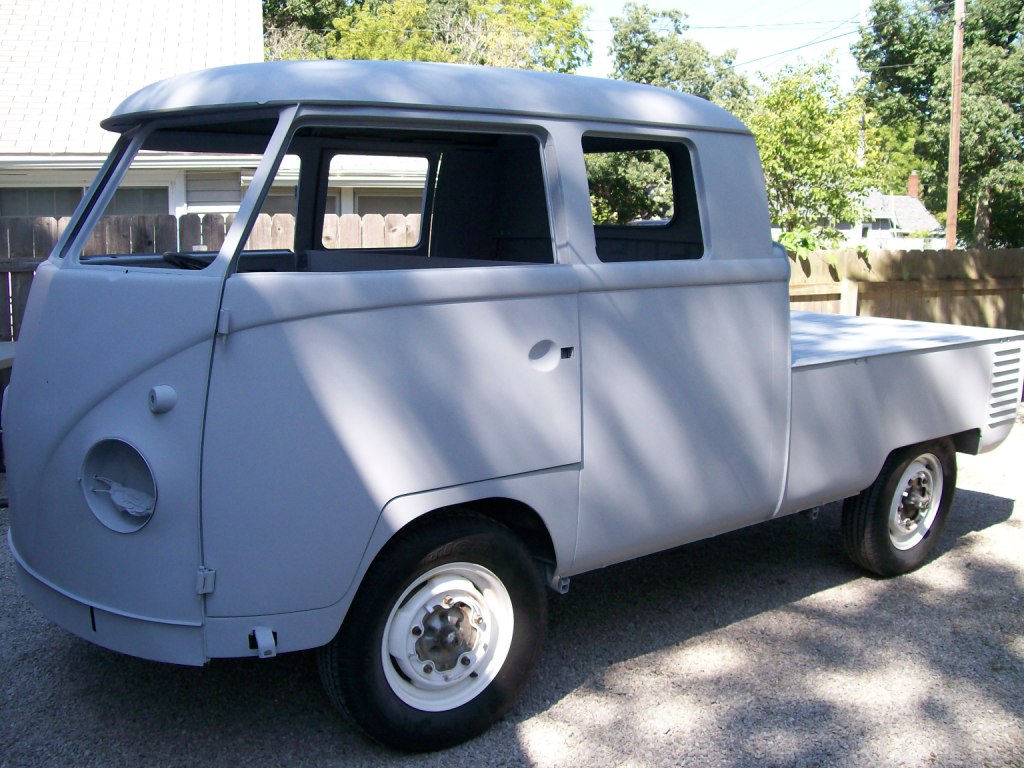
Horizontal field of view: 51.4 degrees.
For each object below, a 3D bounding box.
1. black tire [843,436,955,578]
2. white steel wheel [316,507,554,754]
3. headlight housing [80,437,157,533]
[{"bbox_3d":[1.637,0.474,4.478,0.688,0.688,0.178,-4,14,-41],"label":"black tire"},{"bbox_3d":[-0.207,0.687,2.985,0.688,0.685,0.178,-3,9,-34],"label":"white steel wheel"},{"bbox_3d":[-0.898,0.233,2.518,0.222,0.228,0.090,5,8,35],"label":"headlight housing"}]

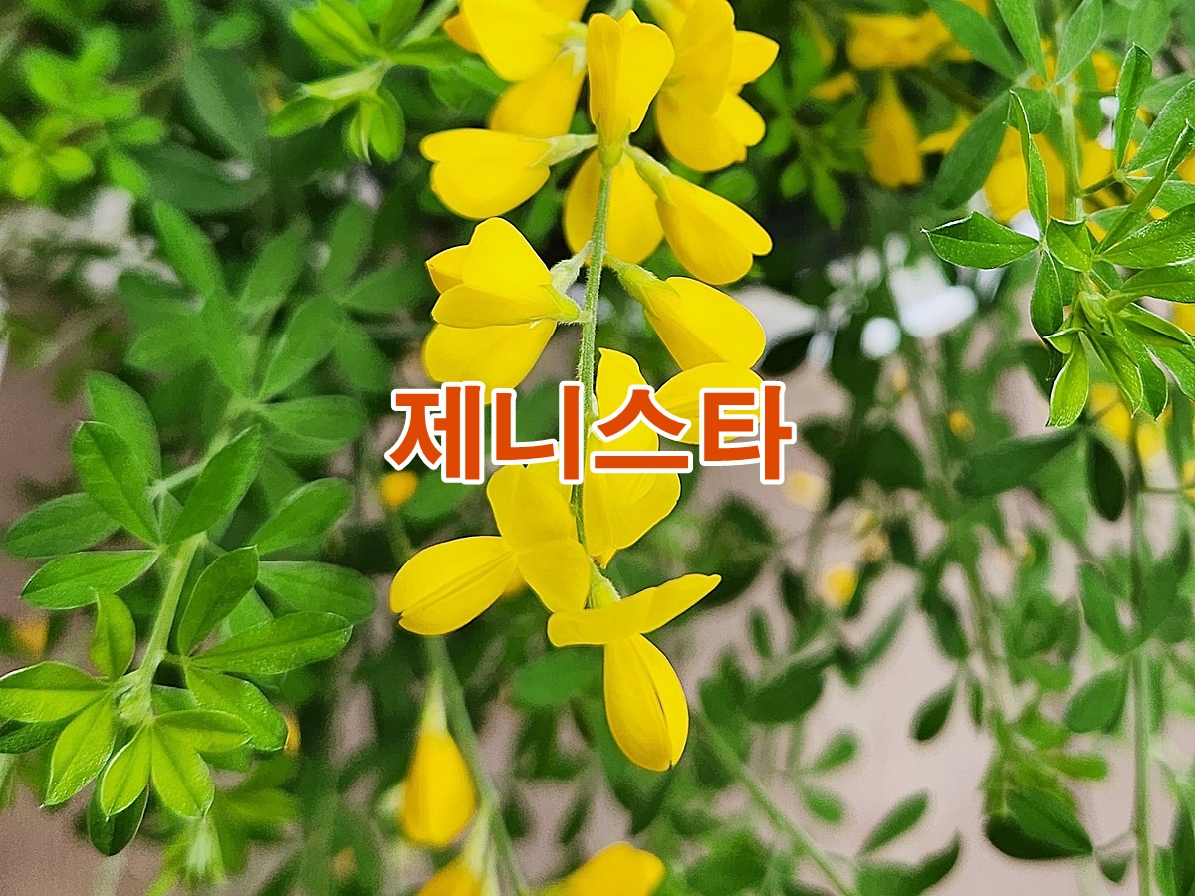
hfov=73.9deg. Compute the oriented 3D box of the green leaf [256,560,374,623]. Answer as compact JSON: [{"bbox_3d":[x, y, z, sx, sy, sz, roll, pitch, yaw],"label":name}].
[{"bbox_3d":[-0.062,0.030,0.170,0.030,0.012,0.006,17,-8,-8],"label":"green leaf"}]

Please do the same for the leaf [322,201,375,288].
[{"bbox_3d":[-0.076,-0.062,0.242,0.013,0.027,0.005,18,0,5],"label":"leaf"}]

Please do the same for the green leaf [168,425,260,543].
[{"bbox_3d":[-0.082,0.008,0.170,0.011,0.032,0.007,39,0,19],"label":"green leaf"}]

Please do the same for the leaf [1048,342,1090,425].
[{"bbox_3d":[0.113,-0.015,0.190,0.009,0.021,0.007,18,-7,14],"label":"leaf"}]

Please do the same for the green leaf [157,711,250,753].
[{"bbox_3d":[-0.059,0.042,0.118,0.017,0.002,0.006,5,57,17],"label":"green leaf"}]

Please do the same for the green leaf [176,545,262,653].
[{"bbox_3d":[-0.059,0.024,0.122,0.009,0.020,0.002,38,9,20],"label":"green leaf"}]

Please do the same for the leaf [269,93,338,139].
[{"bbox_3d":[-0.059,-0.067,0.160,0.016,0.006,0.002,-45,-11,-30],"label":"leaf"}]

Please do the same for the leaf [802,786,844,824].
[{"bbox_3d":[0.074,0.117,0.260,0.010,0.003,0.015,-35,43,-21],"label":"leaf"}]

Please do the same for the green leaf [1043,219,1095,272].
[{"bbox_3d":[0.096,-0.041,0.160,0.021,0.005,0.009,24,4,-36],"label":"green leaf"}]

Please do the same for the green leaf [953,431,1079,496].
[{"bbox_3d":[0.103,0.003,0.194,0.035,0.011,0.003,-19,-23,-13],"label":"green leaf"}]

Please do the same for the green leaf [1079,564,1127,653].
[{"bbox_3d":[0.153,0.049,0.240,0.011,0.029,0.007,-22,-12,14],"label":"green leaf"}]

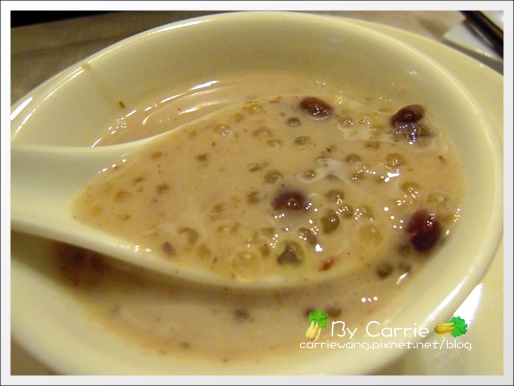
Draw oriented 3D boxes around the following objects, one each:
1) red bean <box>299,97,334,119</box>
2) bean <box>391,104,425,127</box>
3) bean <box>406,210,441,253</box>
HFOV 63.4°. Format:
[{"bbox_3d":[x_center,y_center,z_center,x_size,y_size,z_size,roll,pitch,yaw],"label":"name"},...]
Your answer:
[{"bbox_3d":[0.015,-0.022,0.106,0.010,0.006,0.006,32,59,27],"label":"red bean"},{"bbox_3d":[0.037,-0.019,0.102,0.009,0.006,0.006,-22,51,-14],"label":"bean"},{"bbox_3d":[0.032,0.007,0.080,0.007,0.006,0.009,-6,49,0],"label":"bean"}]

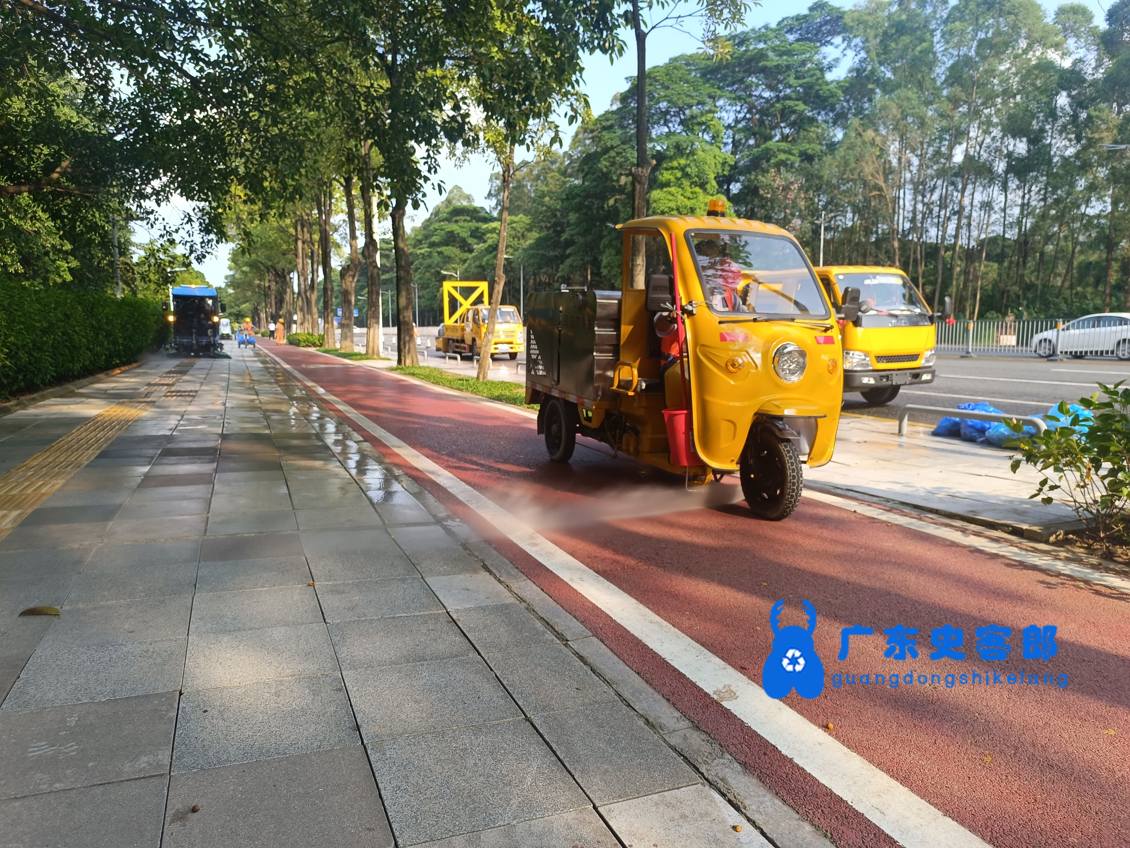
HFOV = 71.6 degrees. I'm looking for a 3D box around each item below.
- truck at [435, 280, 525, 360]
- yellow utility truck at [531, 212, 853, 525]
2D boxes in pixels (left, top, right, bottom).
[{"bbox_3d":[-3.236,-3.999,29.906,1.880,3.000,6.000,-3,8,-22],"label":"truck"},{"bbox_3d":[0.806,-0.563,6.085,1.160,2.020,3.420,-3,8,-22],"label":"yellow utility truck"}]

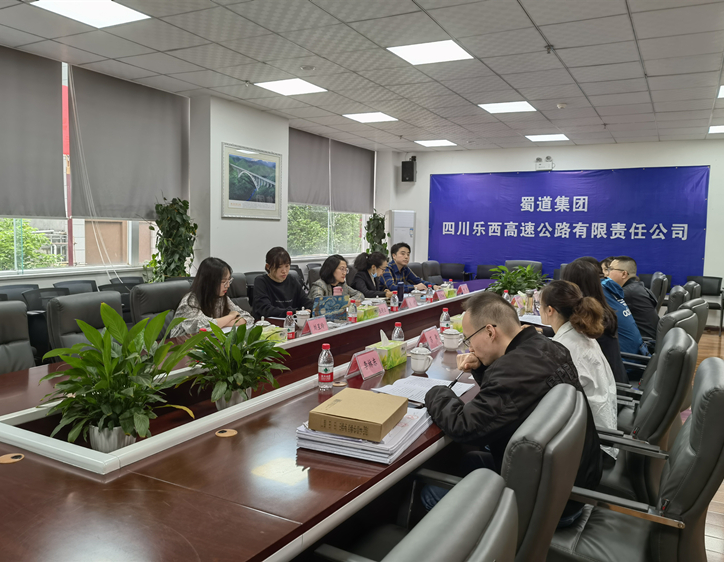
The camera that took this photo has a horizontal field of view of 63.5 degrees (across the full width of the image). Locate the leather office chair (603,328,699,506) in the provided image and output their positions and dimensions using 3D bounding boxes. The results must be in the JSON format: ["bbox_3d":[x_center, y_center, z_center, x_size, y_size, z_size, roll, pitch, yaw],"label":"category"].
[{"bbox_3d":[1.175,0.735,2.694,0.660,1.000,0.620,5,6,30],"label":"leather office chair"}]

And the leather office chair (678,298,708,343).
[{"bbox_3d":[1.802,0.597,3.744,0.680,1.020,0.620,4,6,28],"label":"leather office chair"}]

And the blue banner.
[{"bbox_3d":[3.210,-0.857,9.847,4.460,1.960,0.030,4,6,29],"label":"blue banner"}]

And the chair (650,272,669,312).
[{"bbox_3d":[3.060,0.415,6.528,0.660,1.000,0.620,5,6,28],"label":"chair"}]

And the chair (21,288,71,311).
[{"bbox_3d":[-2.298,0.518,4.631,0.580,0.860,0.550,5,6,28],"label":"chair"}]

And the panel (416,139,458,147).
[{"bbox_3d":[1.253,-2.335,9.800,0.590,0.040,0.590,5,6,28],"label":"panel"}]

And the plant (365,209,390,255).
[{"bbox_3d":[0.217,-0.381,10.518,0.460,1.720,0.460,4,6,28],"label":"plant"}]

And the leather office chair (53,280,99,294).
[{"bbox_3d":[-2.482,0.457,5.399,0.560,0.860,0.570,4,6,28],"label":"leather office chair"}]

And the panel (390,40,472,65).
[{"bbox_3d":[0.564,-1.865,4.742,0.590,0.040,0.590,5,6,28],"label":"panel"}]

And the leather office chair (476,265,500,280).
[{"bbox_3d":[2.154,0.138,10.048,0.570,0.830,0.580,4,6,28],"label":"leather office chair"}]

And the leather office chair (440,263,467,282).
[{"bbox_3d":[1.552,0.100,10.424,0.580,0.850,0.560,4,6,28],"label":"leather office chair"}]

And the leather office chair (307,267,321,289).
[{"bbox_3d":[-0.264,0.383,5.892,0.660,1.000,0.620,5,6,28],"label":"leather office chair"}]

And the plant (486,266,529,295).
[{"bbox_3d":[1.611,0.036,6.542,0.450,0.420,0.450,4,6,28],"label":"plant"}]

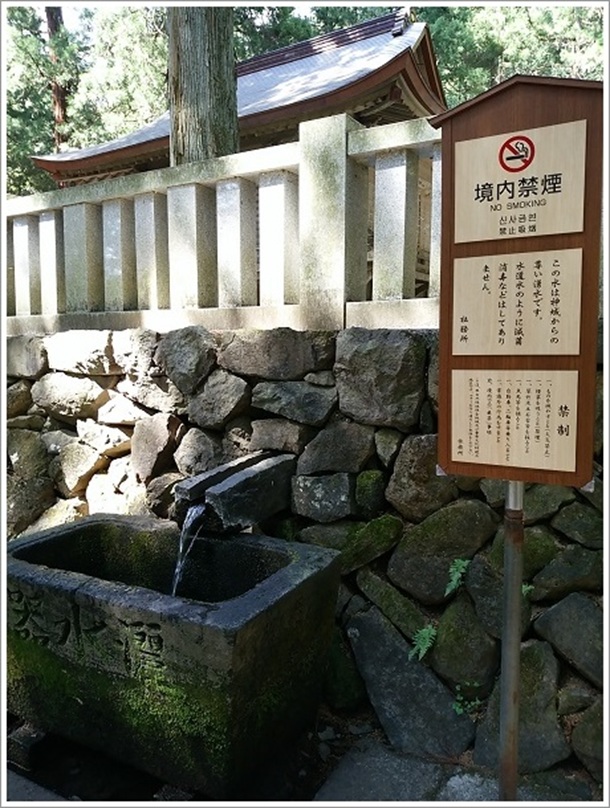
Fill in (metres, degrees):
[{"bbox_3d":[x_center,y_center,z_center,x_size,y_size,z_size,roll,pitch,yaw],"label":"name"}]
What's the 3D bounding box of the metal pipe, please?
[{"bbox_3d":[0.666,0.781,1.951,0.060,1.074,0.060,3,6,30],"label":"metal pipe"}]

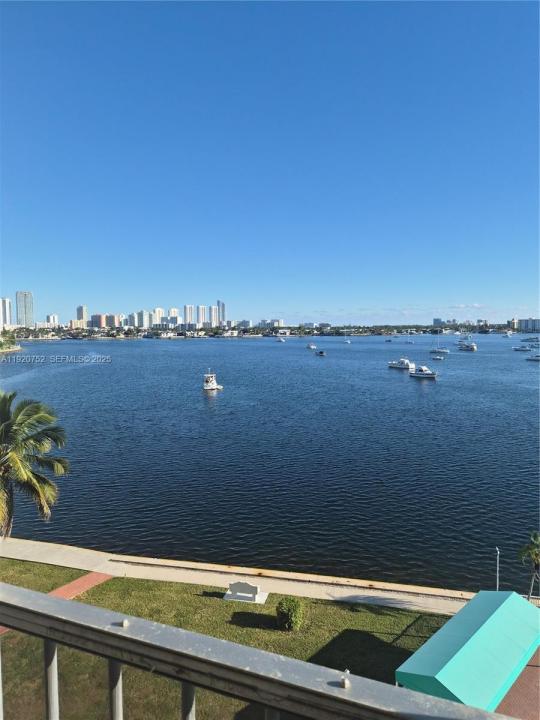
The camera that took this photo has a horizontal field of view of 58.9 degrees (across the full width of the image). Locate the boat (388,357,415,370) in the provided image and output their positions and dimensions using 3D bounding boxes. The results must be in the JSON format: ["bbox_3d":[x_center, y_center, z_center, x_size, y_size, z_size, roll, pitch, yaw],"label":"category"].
[{"bbox_3d":[48.741,1.221,176.795,3.500,4.000,9.800,-3,4,-37],"label":"boat"}]

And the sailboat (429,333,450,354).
[{"bbox_3d":[105.873,-10.779,296.660,12.000,13.200,3.700,3,5,43],"label":"sailboat"}]

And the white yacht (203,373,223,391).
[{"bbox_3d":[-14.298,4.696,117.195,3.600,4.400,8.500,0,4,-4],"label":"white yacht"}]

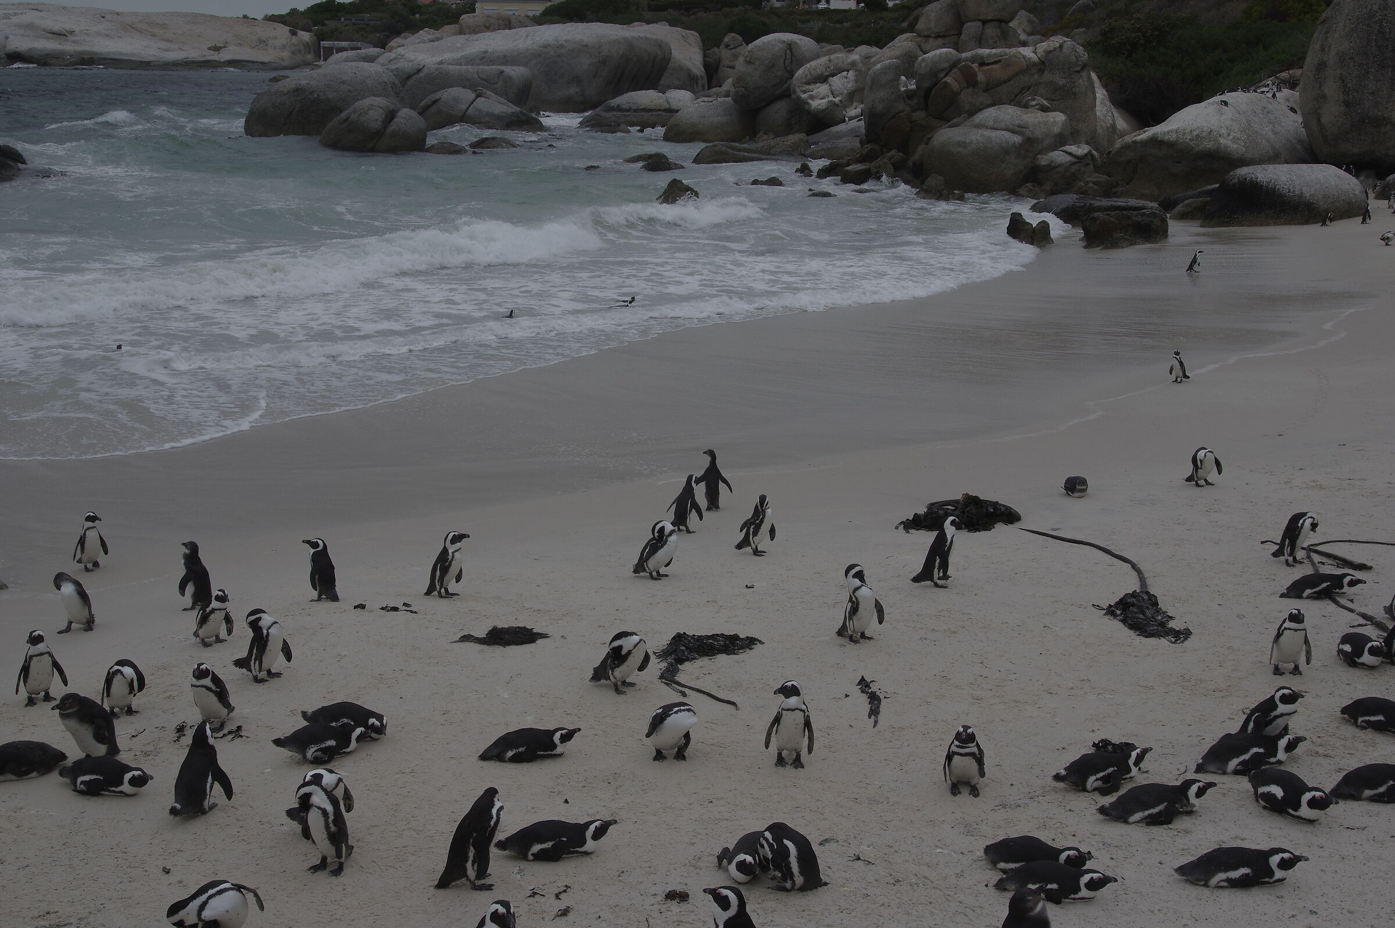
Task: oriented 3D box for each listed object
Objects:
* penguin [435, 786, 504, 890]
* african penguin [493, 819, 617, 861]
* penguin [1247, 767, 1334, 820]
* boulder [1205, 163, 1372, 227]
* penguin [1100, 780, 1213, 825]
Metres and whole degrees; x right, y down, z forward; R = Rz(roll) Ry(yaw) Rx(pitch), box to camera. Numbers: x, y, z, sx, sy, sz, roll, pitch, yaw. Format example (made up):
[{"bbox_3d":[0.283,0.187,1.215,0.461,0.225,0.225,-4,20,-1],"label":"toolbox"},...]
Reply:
[{"bbox_3d":[-1.156,1.902,8.472,0.330,0.530,0.220,-3,15,-12],"label":"penguin"},{"bbox_3d":[-0.756,1.983,8.818,0.651,0.182,0.241,-1,15,-3],"label":"african penguin"},{"bbox_3d":[3.323,1.831,9.335,0.220,0.220,0.530,-14,20,-41],"label":"penguin"},{"bbox_3d":[16.650,-7.794,47.629,4.500,1.600,3.200,3,15,11],"label":"boulder"},{"bbox_3d":[2.716,1.968,9.814,0.700,0.220,0.250,-4,15,-17],"label":"penguin"}]

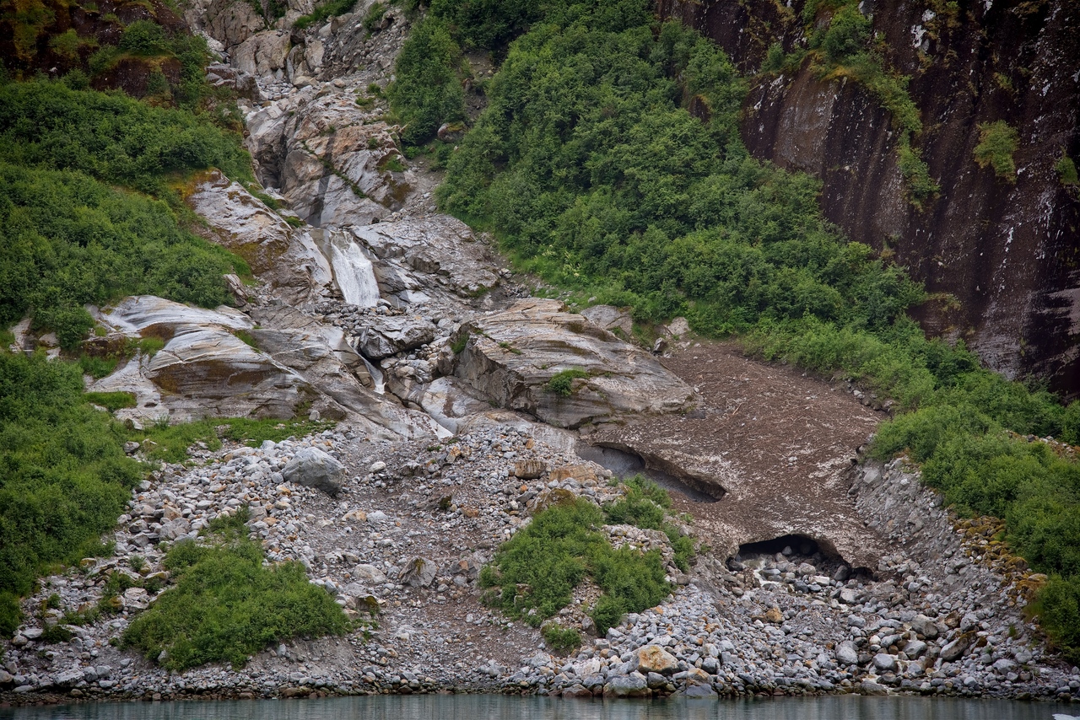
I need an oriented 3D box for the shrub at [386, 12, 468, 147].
[{"bbox_3d":[-5.800,-14.300,150.000,4.000,6.200,4.000,0,-4,0],"label":"shrub"}]

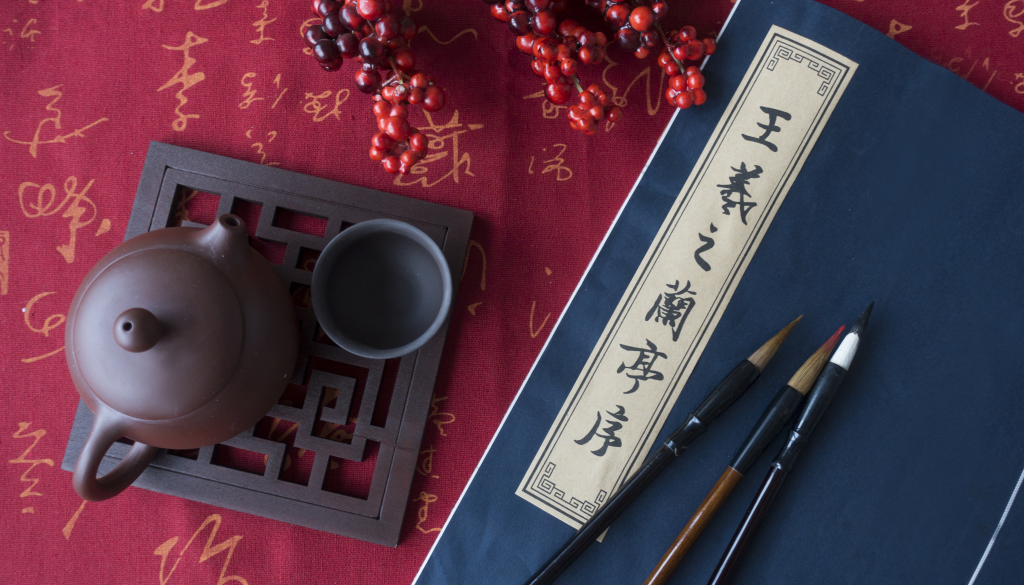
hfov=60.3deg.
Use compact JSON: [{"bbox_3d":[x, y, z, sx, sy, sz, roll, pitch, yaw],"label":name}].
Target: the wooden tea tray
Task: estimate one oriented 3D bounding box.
[{"bbox_3d":[-0.098,0.019,0.364,0.138,0.011,0.138,13,84,2],"label":"wooden tea tray"}]

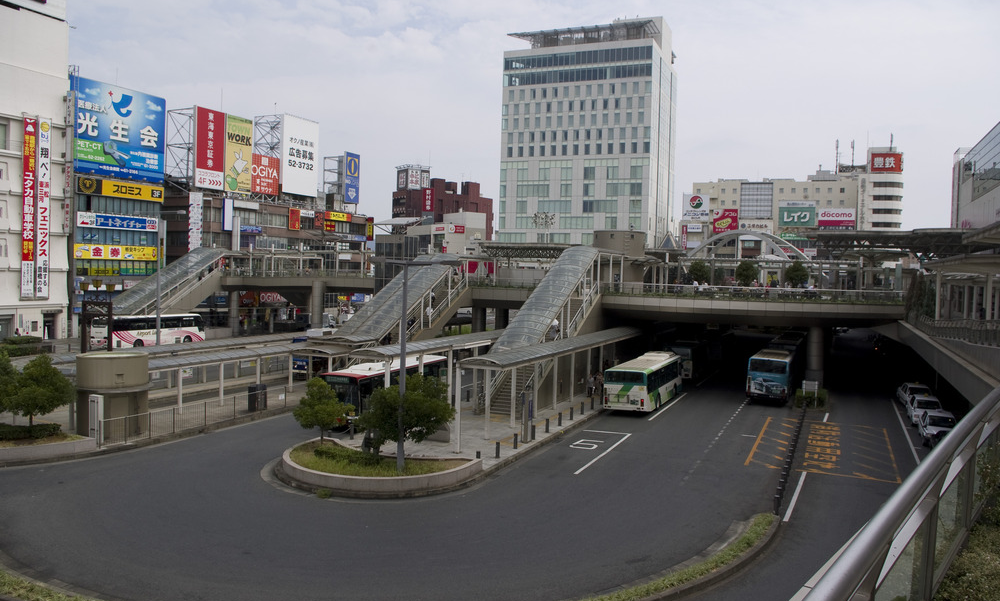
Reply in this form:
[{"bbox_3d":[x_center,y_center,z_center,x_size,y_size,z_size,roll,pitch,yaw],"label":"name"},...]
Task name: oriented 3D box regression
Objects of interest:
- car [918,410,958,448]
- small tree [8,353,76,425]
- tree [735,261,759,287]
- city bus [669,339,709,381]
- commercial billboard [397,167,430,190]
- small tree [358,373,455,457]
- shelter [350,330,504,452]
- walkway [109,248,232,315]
[{"bbox_3d":[22.644,6.462,38.373,1.700,1.500,4.700,2,3,24],"label":"car"},{"bbox_3d":[-19.859,4.072,32.512,2.800,3.400,2.800,0,2,-31],"label":"small tree"},{"bbox_3d":[17.725,-1.685,54.008,1.750,2.400,1.750,1,2,0],"label":"tree"},{"bbox_3d":[15.232,4.527,60.591,2.490,3.040,10.400,2,2,25],"label":"city bus"},{"bbox_3d":[-22.339,-31.561,198.000,7.600,5.800,6.500,1,2,-12],"label":"commercial billboard"},{"bbox_3d":[-3.961,4.829,31.800,4.067,3.558,3.800,2,2,0],"label":"small tree"},{"bbox_3d":[-2.276,4.146,42.924,2.450,4.350,19.000,2,3,24],"label":"shelter"},{"bbox_3d":[-34.880,-0.890,76.586,3.400,9.600,14.500,2,2,23],"label":"walkway"}]

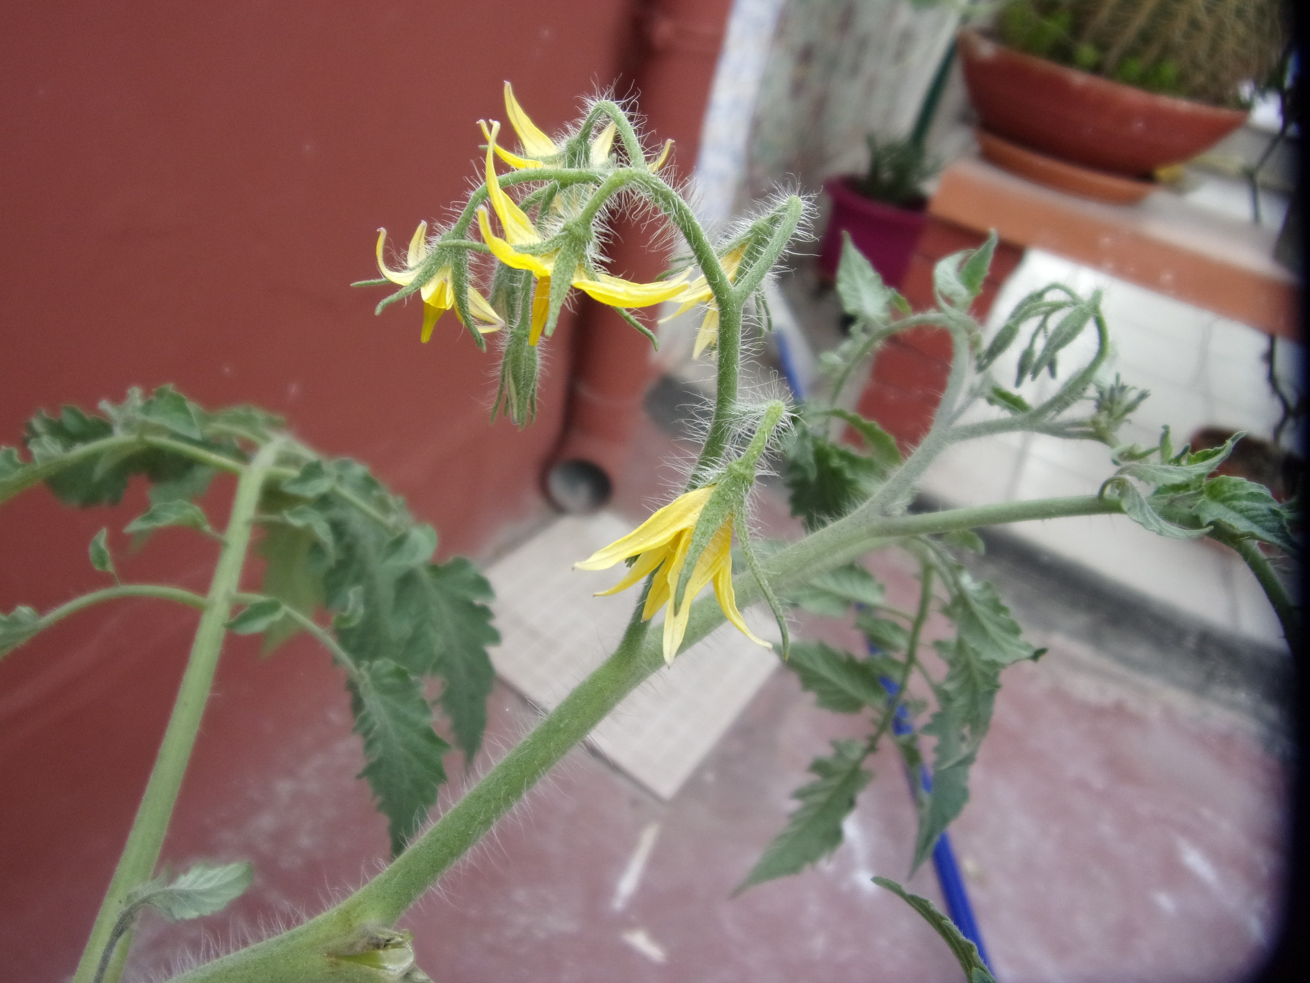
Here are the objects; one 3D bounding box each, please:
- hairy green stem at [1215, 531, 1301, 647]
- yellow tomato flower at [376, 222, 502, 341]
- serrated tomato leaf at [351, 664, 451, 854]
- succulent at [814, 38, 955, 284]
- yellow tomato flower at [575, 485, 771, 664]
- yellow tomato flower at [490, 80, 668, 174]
[{"bbox_3d":[0.098,0.016,0.146,0.005,0.022,0.005,-30,6,0],"label":"hairy green stem"},{"bbox_3d":[-0.025,-0.024,0.104,0.014,0.012,0.013,25,26,20],"label":"yellow tomato flower"},{"bbox_3d":[-0.047,0.050,0.168,0.018,0.036,0.009,-7,12,-17],"label":"serrated tomato leaf"},{"bbox_3d":[0.430,-0.612,1.700,0.225,0.400,0.215,13,29,0],"label":"succulent"},{"bbox_3d":[0.002,0.009,0.101,0.021,0.018,0.017,32,21,14],"label":"yellow tomato flower"},{"bbox_3d":[-0.009,-0.044,0.113,0.022,0.013,0.019,19,30,11],"label":"yellow tomato flower"}]

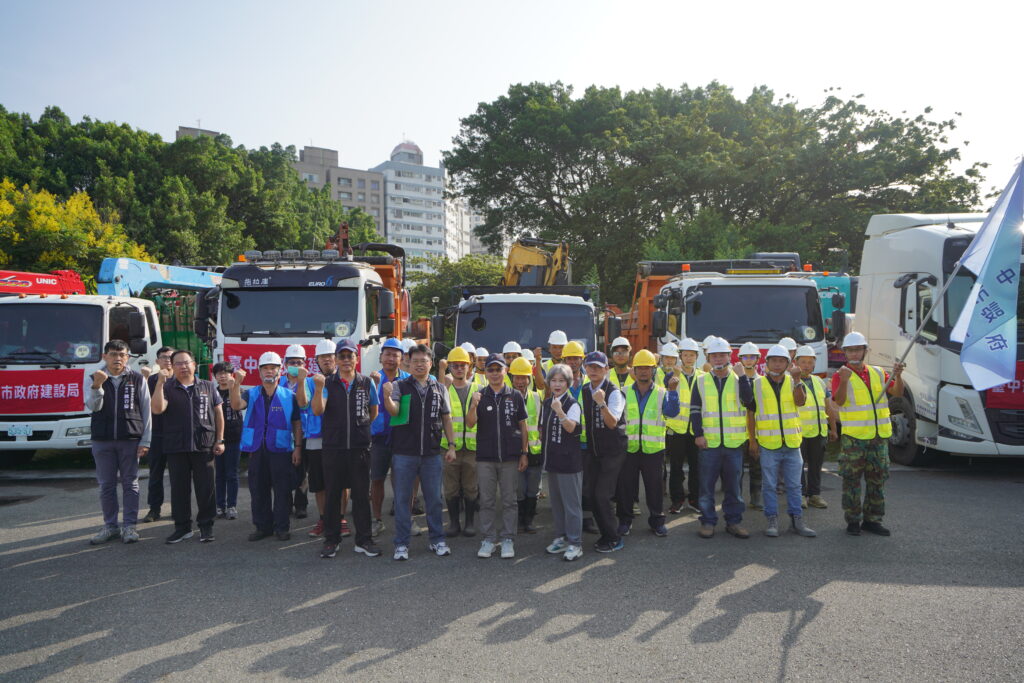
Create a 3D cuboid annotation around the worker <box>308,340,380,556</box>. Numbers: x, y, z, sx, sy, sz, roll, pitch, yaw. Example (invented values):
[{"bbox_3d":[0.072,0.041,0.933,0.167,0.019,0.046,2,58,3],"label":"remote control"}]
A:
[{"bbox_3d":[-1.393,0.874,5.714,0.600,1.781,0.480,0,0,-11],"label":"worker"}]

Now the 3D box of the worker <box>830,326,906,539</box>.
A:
[{"bbox_3d":[3.274,0.844,6.270,0.670,1.853,0.420,0,0,9],"label":"worker"}]

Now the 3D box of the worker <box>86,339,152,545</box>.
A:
[{"bbox_3d":[-3.514,0.877,6.097,0.610,1.778,0.460,0,0,-21],"label":"worker"}]

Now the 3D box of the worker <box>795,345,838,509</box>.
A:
[{"bbox_3d":[3.264,0.908,7.367,0.520,1.730,0.440,0,0,7],"label":"worker"}]

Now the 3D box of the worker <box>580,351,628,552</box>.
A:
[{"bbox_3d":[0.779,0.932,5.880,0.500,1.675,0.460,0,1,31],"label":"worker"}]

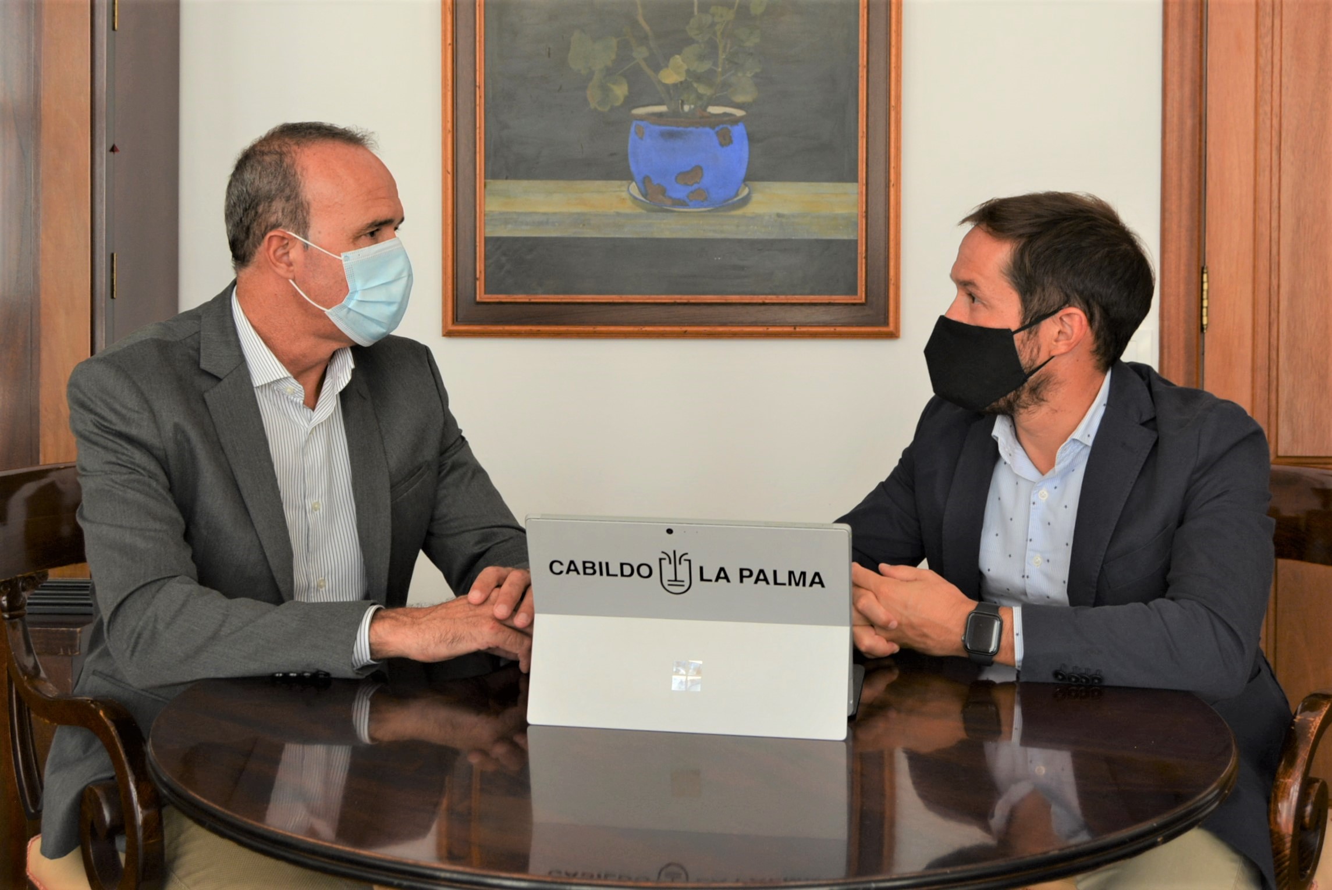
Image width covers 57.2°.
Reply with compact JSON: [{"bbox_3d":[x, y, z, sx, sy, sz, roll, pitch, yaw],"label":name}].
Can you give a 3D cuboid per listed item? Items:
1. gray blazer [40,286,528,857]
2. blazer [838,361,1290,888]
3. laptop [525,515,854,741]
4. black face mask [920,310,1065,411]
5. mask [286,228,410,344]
[{"bbox_3d":[-0.432,0.140,1.425,0.500,0.650,0.480,-2,3,-44],"label":"gray blazer"},{"bbox_3d":[0.432,0.200,1.350,0.470,0.600,0.450,2,3,44],"label":"blazer"},{"bbox_3d":[0.039,0.136,1.055,0.250,0.165,0.255,1,2,12],"label":"laptop"},{"bbox_3d":[0.350,-0.093,1.330,0.135,0.115,0.145,0,2,6],"label":"black face mask"},{"bbox_3d":[-0.347,-0.176,1.385,0.130,0.125,0.145,1,2,11],"label":"mask"}]

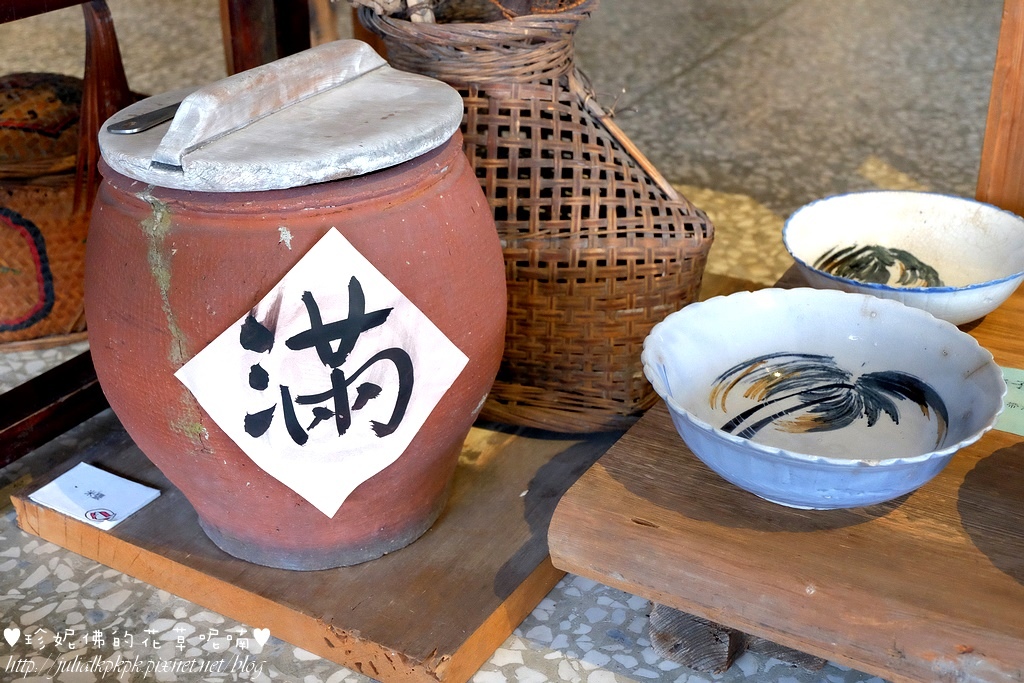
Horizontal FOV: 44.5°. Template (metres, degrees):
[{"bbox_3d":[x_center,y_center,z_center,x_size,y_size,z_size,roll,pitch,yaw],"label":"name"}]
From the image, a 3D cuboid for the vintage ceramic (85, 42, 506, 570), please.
[{"bbox_3d":[-0.161,-0.035,0.954,0.316,0.362,0.316,-9,29,-17],"label":"vintage ceramic"}]

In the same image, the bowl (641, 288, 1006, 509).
[{"bbox_3d":[0.222,0.050,0.915,0.252,0.078,0.252,0,28,0],"label":"bowl"}]

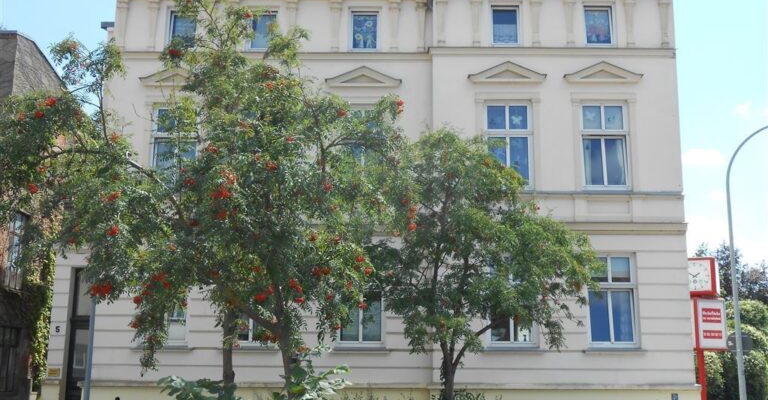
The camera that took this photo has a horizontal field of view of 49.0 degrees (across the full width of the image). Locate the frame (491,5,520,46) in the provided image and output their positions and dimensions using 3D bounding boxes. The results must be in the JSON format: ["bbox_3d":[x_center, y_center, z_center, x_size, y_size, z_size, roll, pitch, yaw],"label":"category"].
[{"bbox_3d":[2.888,-4.139,20.019,0.635,0.976,0.120,0,-13,0],"label":"frame"}]

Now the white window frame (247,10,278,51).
[{"bbox_3d":[-2.922,-4.088,20.340,0.706,0.994,0.120,0,-13,0],"label":"white window frame"}]

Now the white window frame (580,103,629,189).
[{"bbox_3d":[4.903,-1.184,18.672,1.044,1.996,0.130,0,-11,0],"label":"white window frame"}]

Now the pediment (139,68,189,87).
[{"bbox_3d":[-4.895,-2.881,19.818,1.616,0.401,0.220,0,-13,0],"label":"pediment"}]

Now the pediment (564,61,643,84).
[{"bbox_3d":[5.078,-2.941,19.490,1.746,0.457,0.220,0,-13,0],"label":"pediment"}]

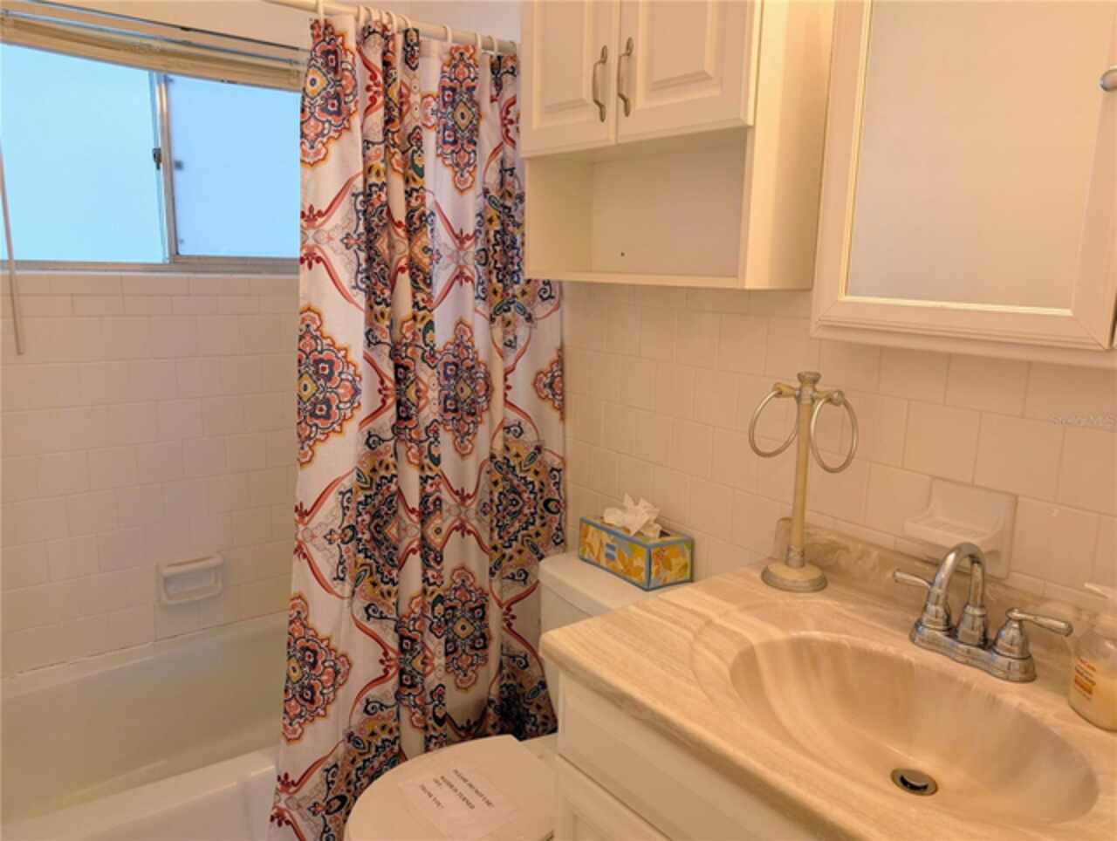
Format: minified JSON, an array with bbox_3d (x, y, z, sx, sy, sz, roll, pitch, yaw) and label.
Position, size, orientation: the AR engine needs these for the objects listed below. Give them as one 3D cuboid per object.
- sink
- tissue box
[{"bbox_3d":[0.403,0.424,0.951,0.315,0.140,0.435,-8,15,-37],"label":"sink"},{"bbox_3d":[0.159,0.265,1.617,0.120,0.092,0.219,-8,15,-35],"label":"tissue box"}]

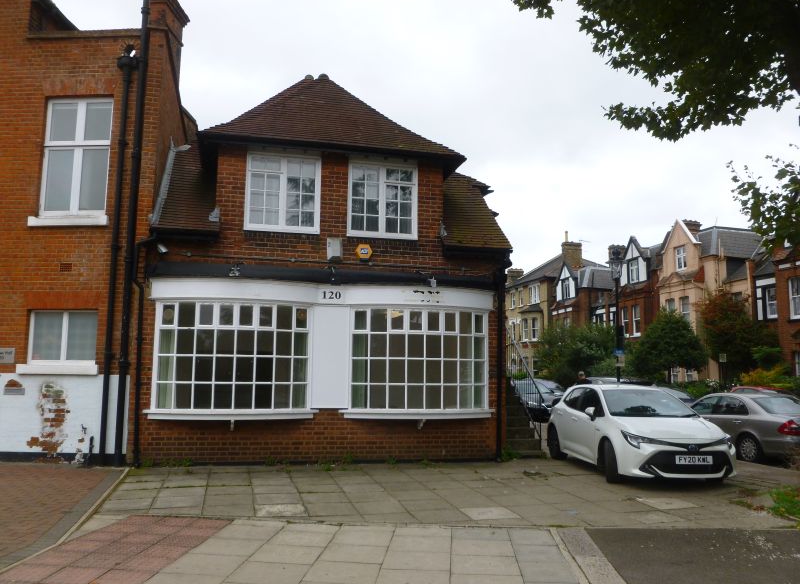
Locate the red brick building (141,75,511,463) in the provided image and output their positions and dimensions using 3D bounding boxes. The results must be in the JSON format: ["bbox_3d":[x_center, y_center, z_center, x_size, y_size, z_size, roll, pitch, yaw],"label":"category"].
[{"bbox_3d":[-1.733,-0.607,14.729,6.600,7.950,7.200,2,-7,-11],"label":"red brick building"}]

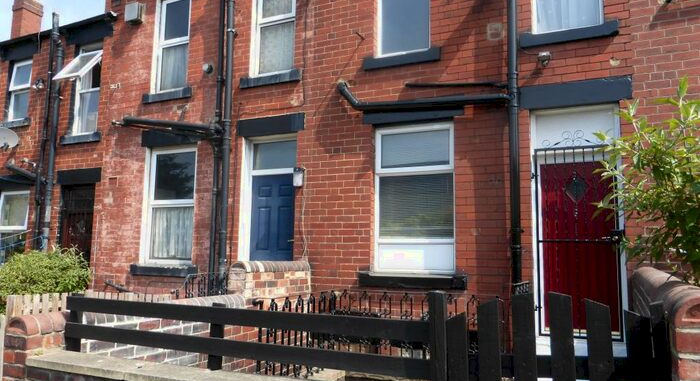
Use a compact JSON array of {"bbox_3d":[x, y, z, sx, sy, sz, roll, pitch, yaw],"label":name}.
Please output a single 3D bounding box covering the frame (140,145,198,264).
[{"bbox_3d":[-2.712,0.256,7.852,1.065,1.814,0.100,-2,-6,26],"label":"frame"}]

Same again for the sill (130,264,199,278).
[{"bbox_3d":[-2.889,1.268,7.955,1.392,0.156,0.155,-2,-7,25],"label":"sill"}]

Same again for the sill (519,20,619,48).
[{"bbox_3d":[2.365,-1.664,5.491,0.955,0.137,0.170,-2,-6,26],"label":"sill"}]

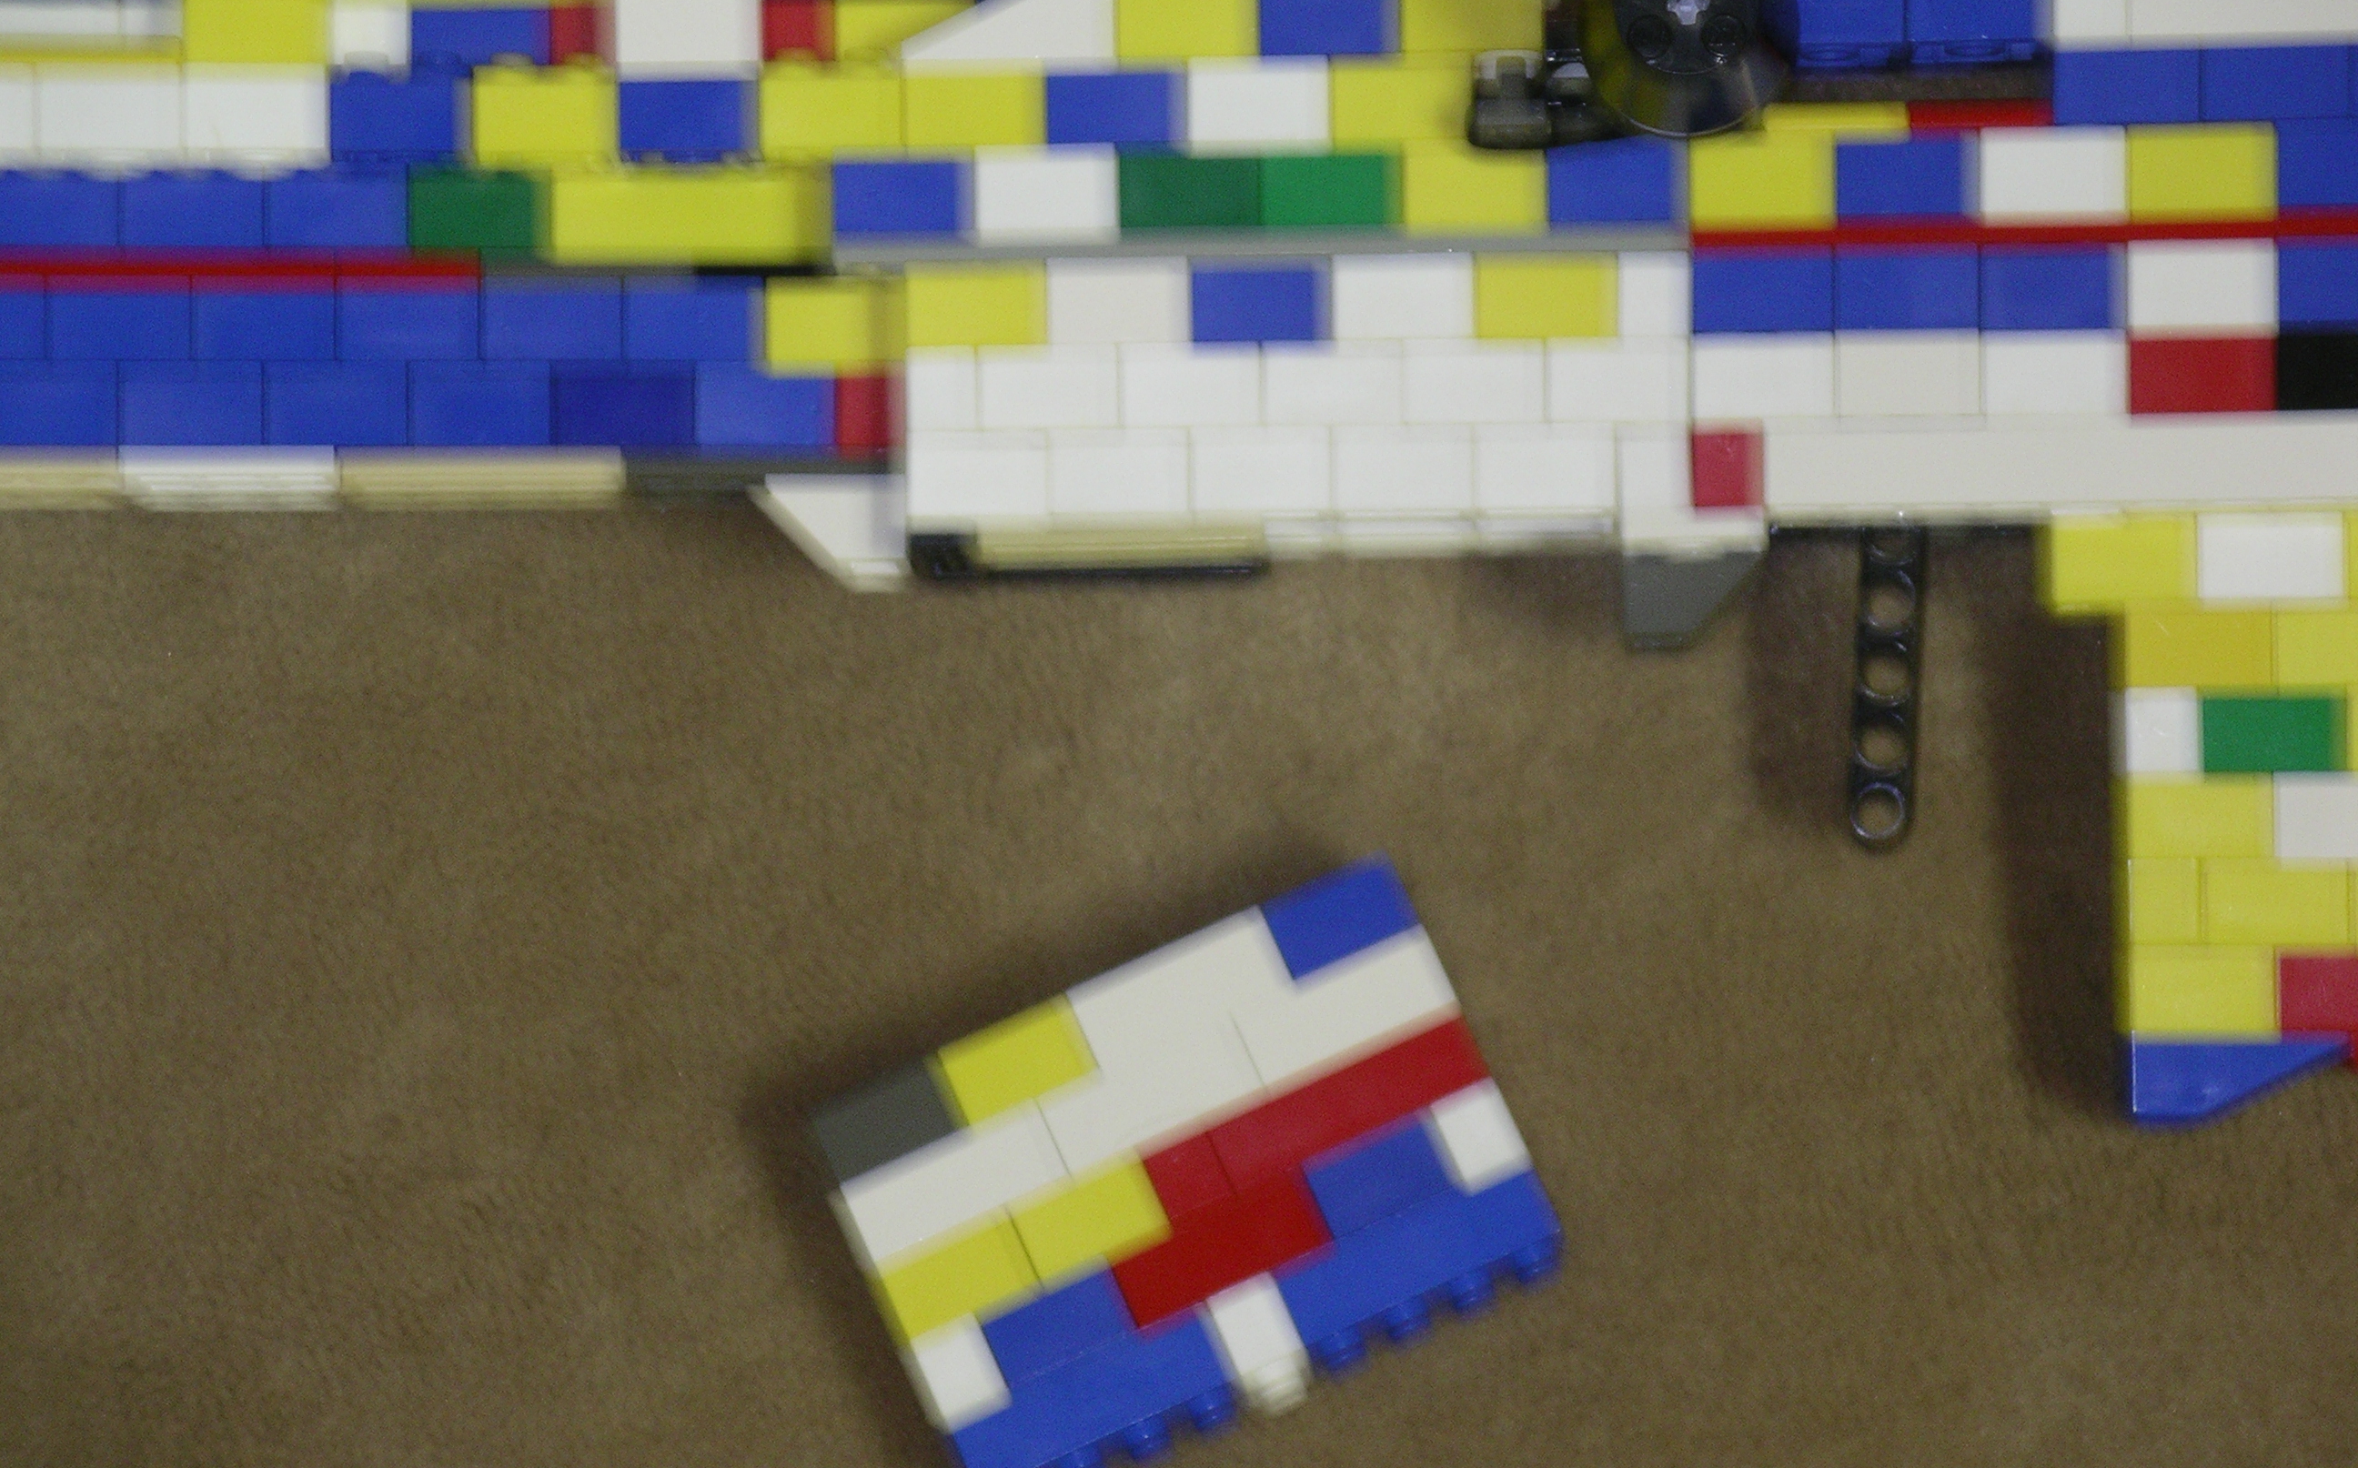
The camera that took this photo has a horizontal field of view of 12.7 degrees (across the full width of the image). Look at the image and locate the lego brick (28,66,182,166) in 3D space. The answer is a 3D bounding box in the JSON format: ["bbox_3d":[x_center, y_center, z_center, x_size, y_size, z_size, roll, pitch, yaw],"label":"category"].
[{"bbox_3d":[-0.119,-0.070,1.191,0.016,0.016,0.011,-1,84,0],"label":"lego brick"}]

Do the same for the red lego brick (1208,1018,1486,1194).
[{"bbox_3d":[0.019,0.042,1.197,0.032,0.015,0.011,-24,84,1],"label":"red lego brick"}]

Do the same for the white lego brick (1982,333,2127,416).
[{"bbox_3d":[0.097,-0.040,1.184,0.016,0.015,0.011,0,85,3],"label":"white lego brick"}]

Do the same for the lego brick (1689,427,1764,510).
[{"bbox_3d":[0.061,-0.030,1.188,0.008,0.011,0.011,-1,83,3],"label":"lego brick"}]

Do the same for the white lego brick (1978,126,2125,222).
[{"bbox_3d":[0.098,-0.062,1.192,0.016,0.015,0.011,-1,83,5],"label":"white lego brick"}]

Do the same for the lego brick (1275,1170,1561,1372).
[{"bbox_3d":[0.028,0.060,1.208,0.032,0.016,0.011,-24,83,0],"label":"lego brick"}]

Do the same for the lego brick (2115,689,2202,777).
[{"bbox_3d":[0.110,0.000,1.188,0.008,0.013,0.011,-1,83,5],"label":"lego brick"}]

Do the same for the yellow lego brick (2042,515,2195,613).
[{"bbox_3d":[0.106,-0.019,1.191,0.016,0.015,0.011,-1,83,5],"label":"yellow lego brick"}]

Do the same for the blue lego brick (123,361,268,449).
[{"bbox_3d":[-0.110,-0.037,1.191,0.016,0.015,0.011,0,85,3],"label":"blue lego brick"}]

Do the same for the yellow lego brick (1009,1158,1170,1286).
[{"bbox_3d":[-0.009,0.055,1.197,0.016,0.015,0.011,-24,84,1],"label":"yellow lego brick"}]

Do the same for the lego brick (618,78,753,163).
[{"bbox_3d":[-0.055,-0.070,1.197,0.016,0.016,0.011,-1,84,0],"label":"lego brick"}]

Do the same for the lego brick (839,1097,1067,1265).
[{"bbox_3d":[-0.026,0.051,1.209,0.024,0.016,0.010,-24,90,0],"label":"lego brick"}]

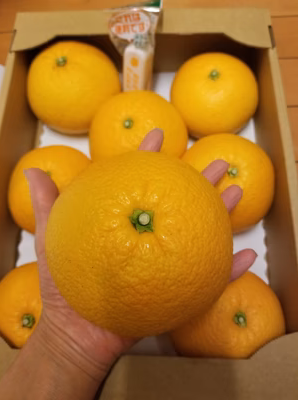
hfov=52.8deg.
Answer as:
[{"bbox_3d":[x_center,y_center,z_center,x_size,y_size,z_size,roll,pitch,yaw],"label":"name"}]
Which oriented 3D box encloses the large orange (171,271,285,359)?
[{"bbox_3d":[0.067,0.112,0.264,0.098,0.087,0.098,0,70,0],"label":"large orange"}]

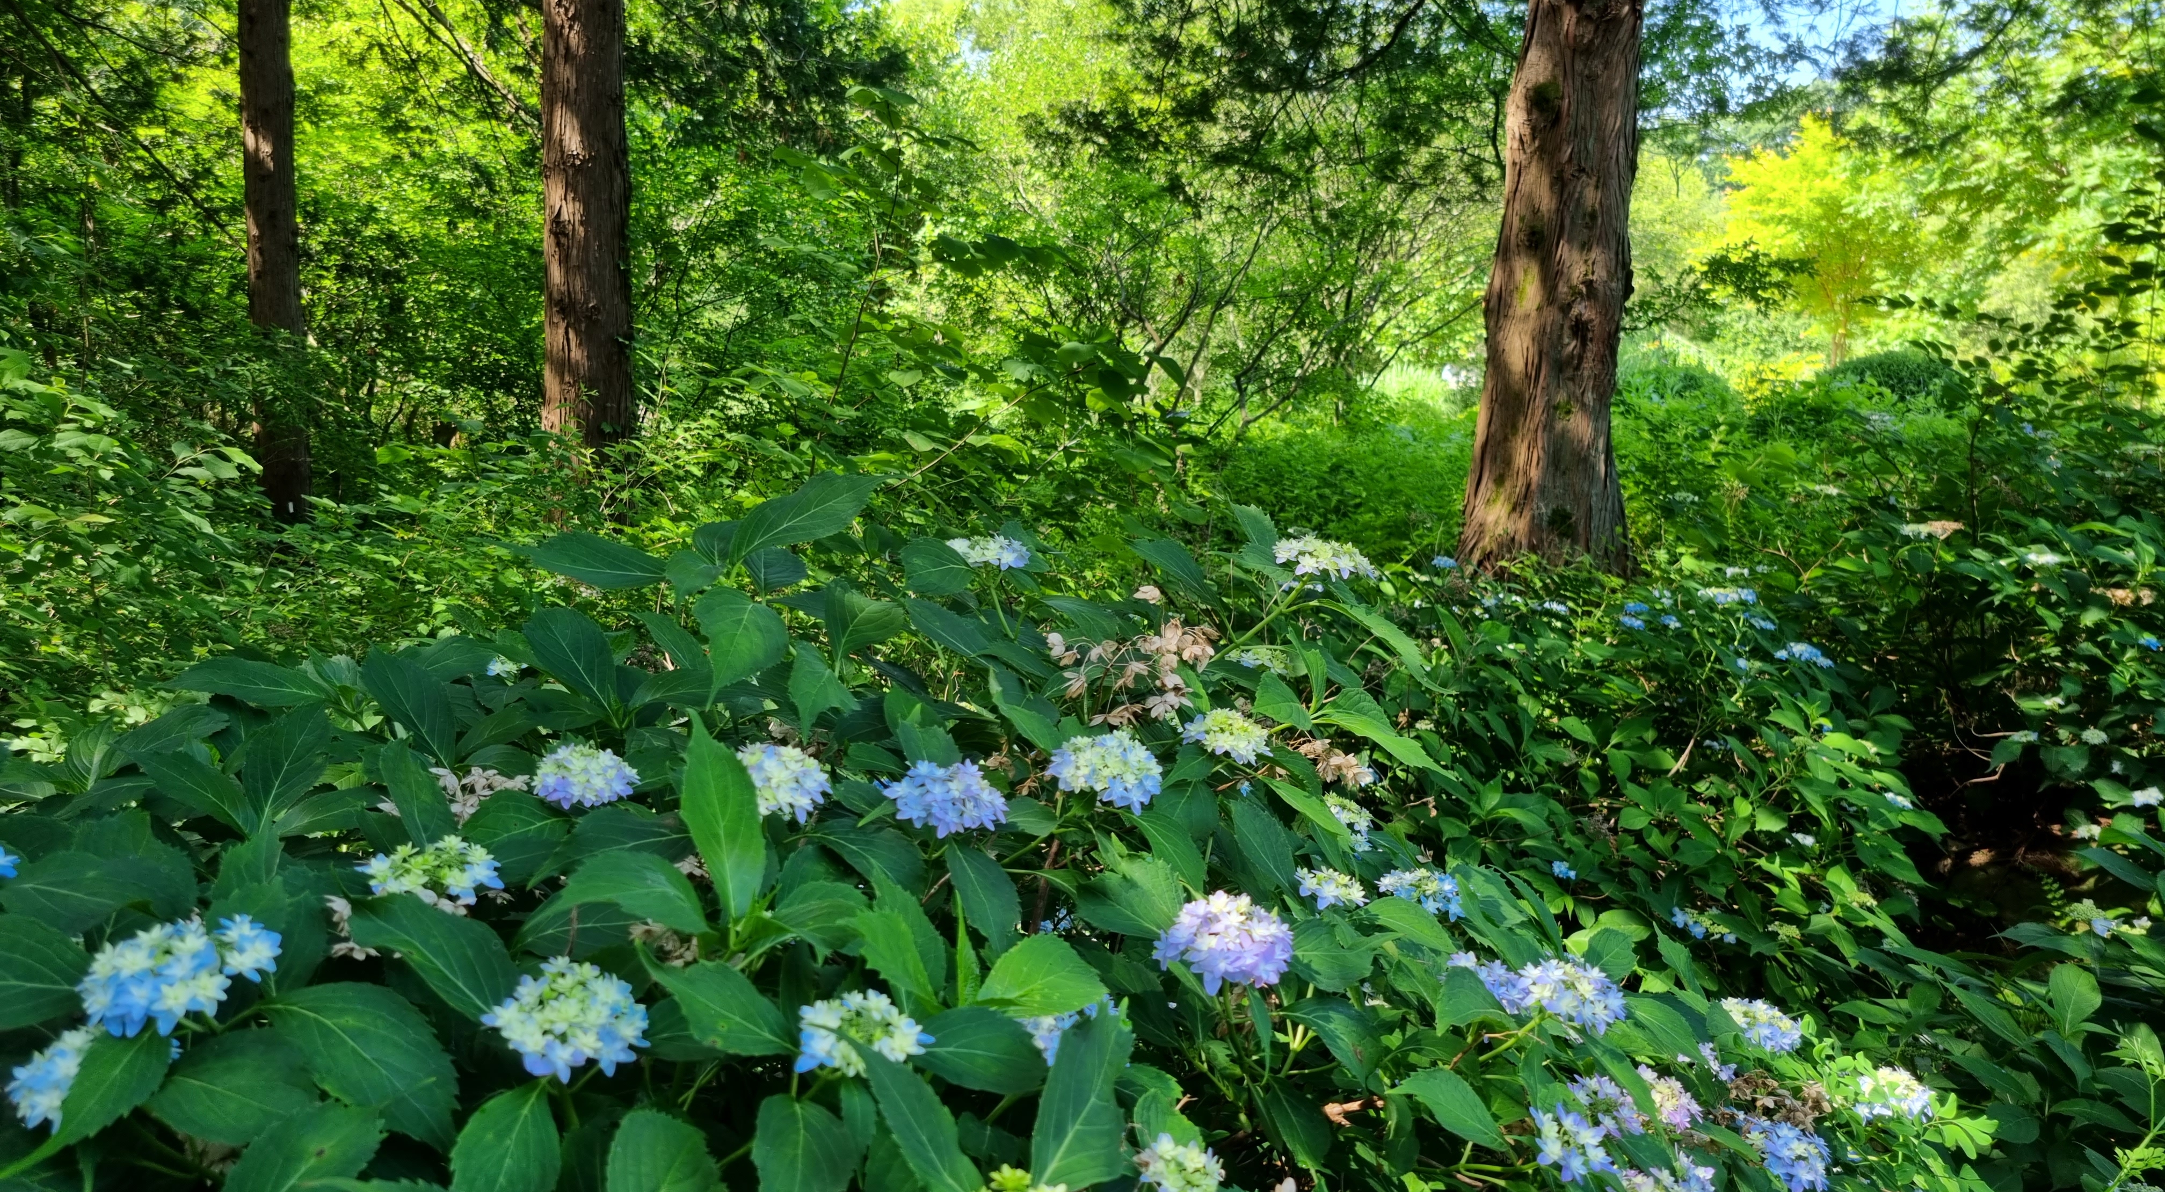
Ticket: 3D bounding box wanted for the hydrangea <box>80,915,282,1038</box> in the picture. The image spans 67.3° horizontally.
[{"bbox_3d":[-0.621,0.262,1.120,0.132,0.075,0.105,-4,8,-30],"label":"hydrangea"}]

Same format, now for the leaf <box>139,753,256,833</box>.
[{"bbox_3d":[-0.907,0.202,1.660,0.141,0.035,0.085,33,21,0],"label":"leaf"}]

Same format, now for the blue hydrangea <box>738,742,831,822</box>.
[{"bbox_3d":[-0.308,0.190,1.660,0.102,0.075,0.100,-1,7,-11],"label":"blue hydrangea"}]

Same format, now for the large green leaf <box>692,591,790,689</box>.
[{"bbox_3d":[-0.359,0.048,1.680,0.095,0.122,0.035,19,-36,-11],"label":"large green leaf"}]

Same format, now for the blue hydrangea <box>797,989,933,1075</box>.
[{"bbox_3d":[-0.167,0.336,1.250,0.102,0.055,0.098,0,16,0],"label":"blue hydrangea"}]

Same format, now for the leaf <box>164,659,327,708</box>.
[{"bbox_3d":[-0.951,0.099,1.850,0.175,0.050,0.100,-4,8,-27],"label":"leaf"}]

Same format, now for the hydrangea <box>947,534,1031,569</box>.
[{"bbox_3d":[-0.117,-0.055,2.050,0.105,0.045,0.100,0,7,0],"label":"hydrangea"}]

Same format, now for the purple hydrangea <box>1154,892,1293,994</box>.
[{"bbox_3d":[0.122,0.301,1.400,0.115,0.075,0.115,0,18,0],"label":"purple hydrangea"}]

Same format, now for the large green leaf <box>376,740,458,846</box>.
[{"bbox_3d":[-0.612,0.183,1.500,0.070,0.125,0.030,-11,-27,-13],"label":"large green leaf"}]

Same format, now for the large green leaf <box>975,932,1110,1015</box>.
[{"bbox_3d":[-0.030,0.284,1.220,0.098,0.050,0.085,0,7,-1],"label":"large green leaf"}]

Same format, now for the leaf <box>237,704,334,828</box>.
[{"bbox_3d":[-0.818,0.177,1.680,0.095,0.147,0.035,19,-33,-7],"label":"leaf"}]

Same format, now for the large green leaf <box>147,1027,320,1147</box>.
[{"bbox_3d":[-0.581,0.340,1.120,0.130,0.030,0.080,20,44,9],"label":"large green leaf"}]

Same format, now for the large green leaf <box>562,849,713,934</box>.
[{"bbox_3d":[-0.389,0.256,1.410,0.123,0.045,0.085,11,17,-24],"label":"large green leaf"}]

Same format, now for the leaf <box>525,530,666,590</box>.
[{"bbox_3d":[-0.510,-0.036,1.700,0.155,0.030,0.075,10,38,6],"label":"leaf"}]

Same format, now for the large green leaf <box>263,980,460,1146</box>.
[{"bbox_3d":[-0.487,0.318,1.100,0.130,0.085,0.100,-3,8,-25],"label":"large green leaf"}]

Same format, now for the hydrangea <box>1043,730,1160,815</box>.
[{"bbox_3d":[0.022,0.176,1.620,0.115,0.075,0.110,0,7,1],"label":"hydrangea"}]

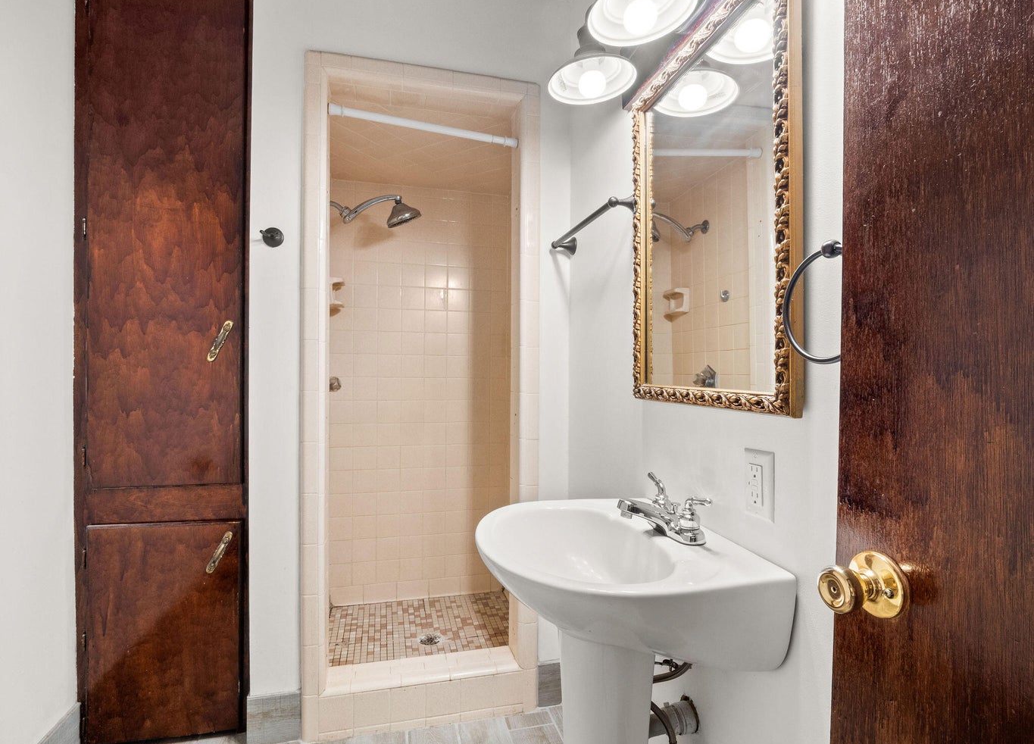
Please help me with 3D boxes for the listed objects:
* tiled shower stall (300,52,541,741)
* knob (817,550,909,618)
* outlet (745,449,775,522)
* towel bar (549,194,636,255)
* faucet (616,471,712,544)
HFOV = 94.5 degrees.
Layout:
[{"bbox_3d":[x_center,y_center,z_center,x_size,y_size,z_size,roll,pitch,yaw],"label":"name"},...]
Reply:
[{"bbox_3d":[-0.371,0.077,1.926,0.800,2.065,0.860,0,0,-13],"label":"tiled shower stall"},{"bbox_3d":[0.362,0.231,0.513,0.065,0.066,0.066,0,0,-15],"label":"knob"},{"bbox_3d":[0.404,0.188,0.803,0.008,0.114,0.070,0,0,-14],"label":"outlet"},{"bbox_3d":[0.214,-0.427,1.408,0.080,0.060,0.490,0,0,-14],"label":"towel bar"},{"bbox_3d":[0.274,0.262,0.949,0.168,0.108,0.165,0,0,-14],"label":"faucet"}]

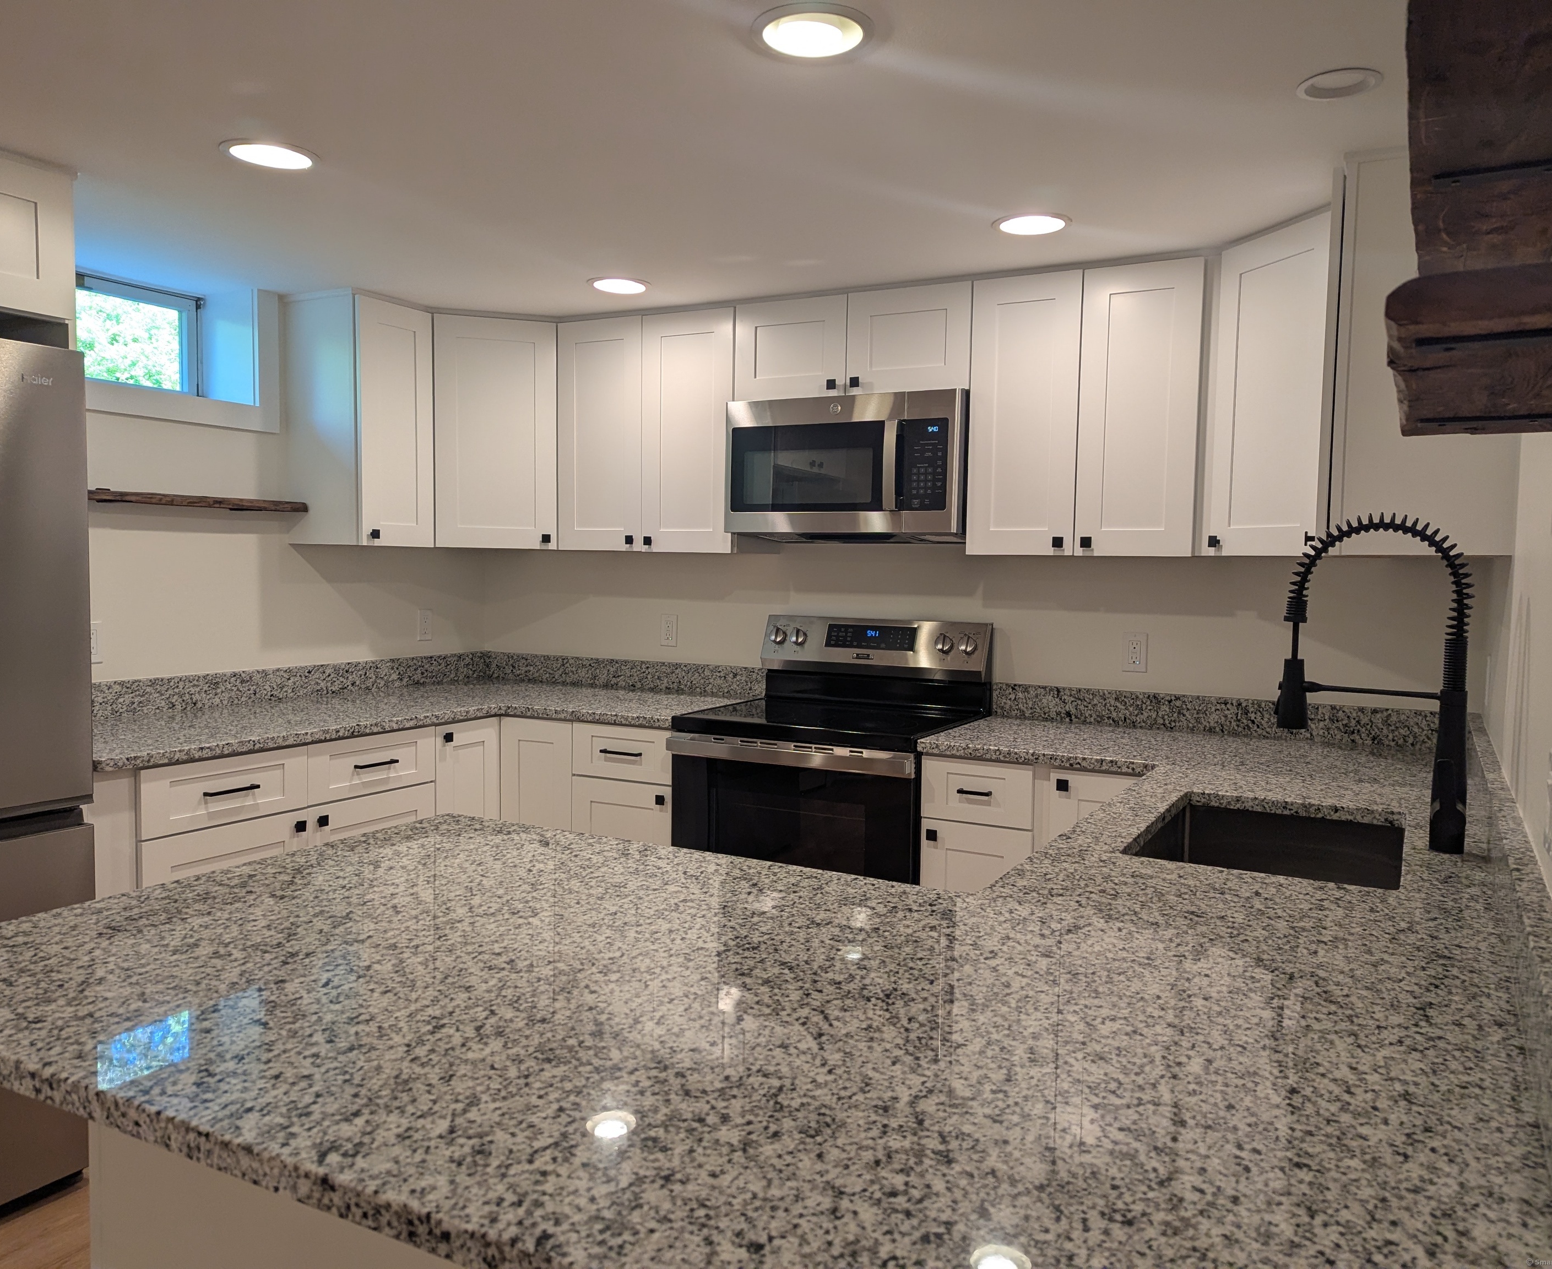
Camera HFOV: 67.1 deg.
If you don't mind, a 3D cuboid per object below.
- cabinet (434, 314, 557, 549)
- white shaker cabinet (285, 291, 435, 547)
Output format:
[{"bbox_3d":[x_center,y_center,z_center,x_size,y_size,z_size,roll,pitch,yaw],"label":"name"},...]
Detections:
[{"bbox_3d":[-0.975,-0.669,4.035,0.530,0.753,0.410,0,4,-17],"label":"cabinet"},{"bbox_3d":[-1.326,-0.658,3.723,0.330,0.758,0.303,3,4,28],"label":"white shaker cabinet"}]

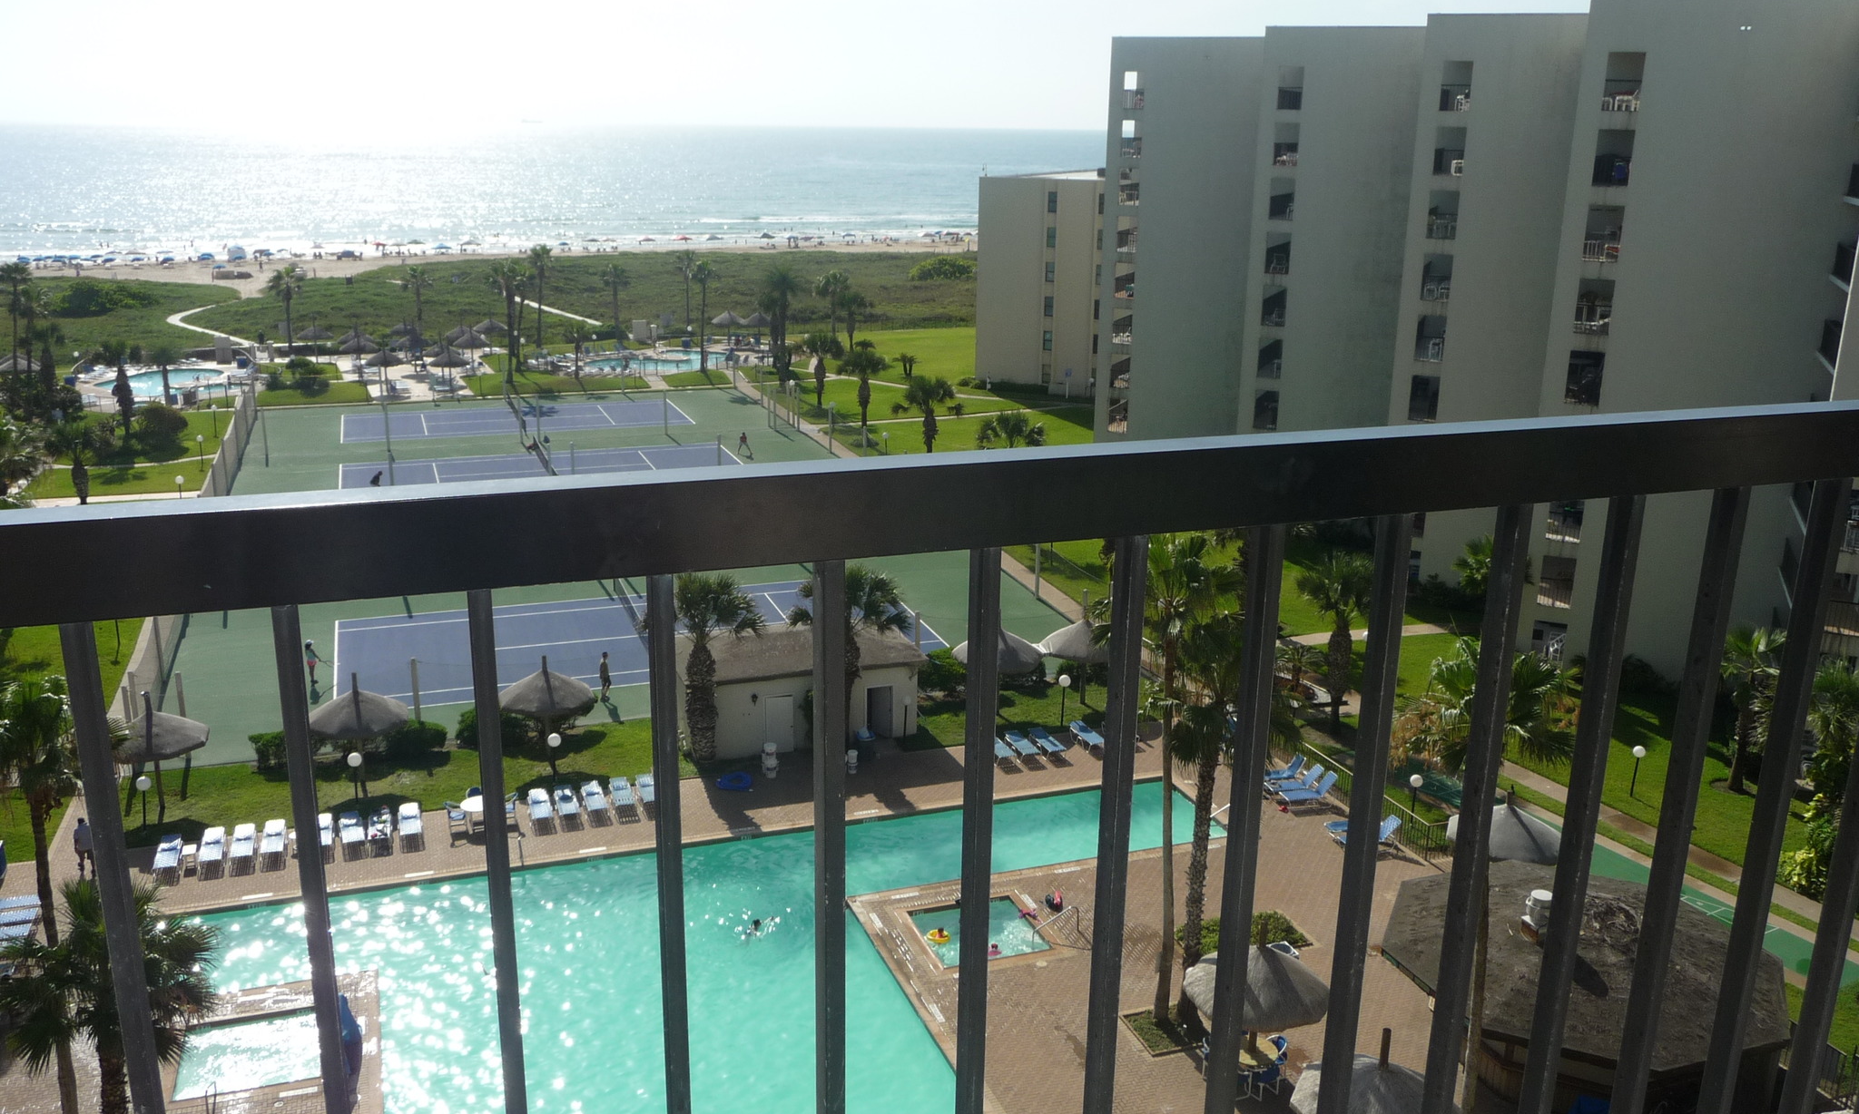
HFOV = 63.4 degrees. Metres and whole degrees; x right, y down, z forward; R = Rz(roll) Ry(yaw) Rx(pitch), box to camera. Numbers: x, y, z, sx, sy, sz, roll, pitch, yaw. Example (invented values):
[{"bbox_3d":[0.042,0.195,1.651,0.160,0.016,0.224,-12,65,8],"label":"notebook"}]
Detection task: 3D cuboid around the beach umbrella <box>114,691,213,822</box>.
[{"bbox_3d":[-23.179,6.059,45.332,3.400,4.290,3.400,-8,18,-28],"label":"beach umbrella"}]

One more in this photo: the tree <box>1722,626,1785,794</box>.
[{"bbox_3d":[26.239,4.902,48.388,2.900,5.650,2.900,1,16,0],"label":"tree"}]

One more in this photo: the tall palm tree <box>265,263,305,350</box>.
[{"bbox_3d":[-58.019,-22.496,136.442,3.500,8.250,3.500,-6,17,-22],"label":"tall palm tree"}]

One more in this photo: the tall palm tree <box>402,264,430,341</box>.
[{"bbox_3d":[-48.089,-23.623,141.778,3.000,7.680,3.000,-5,17,-18],"label":"tall palm tree"}]

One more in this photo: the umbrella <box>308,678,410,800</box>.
[{"bbox_3d":[-17.828,5.644,47.126,3.200,4.120,3.200,1,16,0],"label":"umbrella"}]

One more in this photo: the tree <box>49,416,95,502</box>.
[{"bbox_3d":[-45.811,-4.857,80.859,2.900,5.270,2.900,1,16,0],"label":"tree"}]

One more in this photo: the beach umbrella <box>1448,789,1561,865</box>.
[{"bbox_3d":[15.386,8.132,40.453,3.300,3.800,3.300,7,17,22],"label":"beach umbrella"}]

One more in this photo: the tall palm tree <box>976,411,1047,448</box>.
[{"bbox_3d":[4.643,-5.720,85.823,4.100,5.200,4.100,1,16,3],"label":"tall palm tree"}]

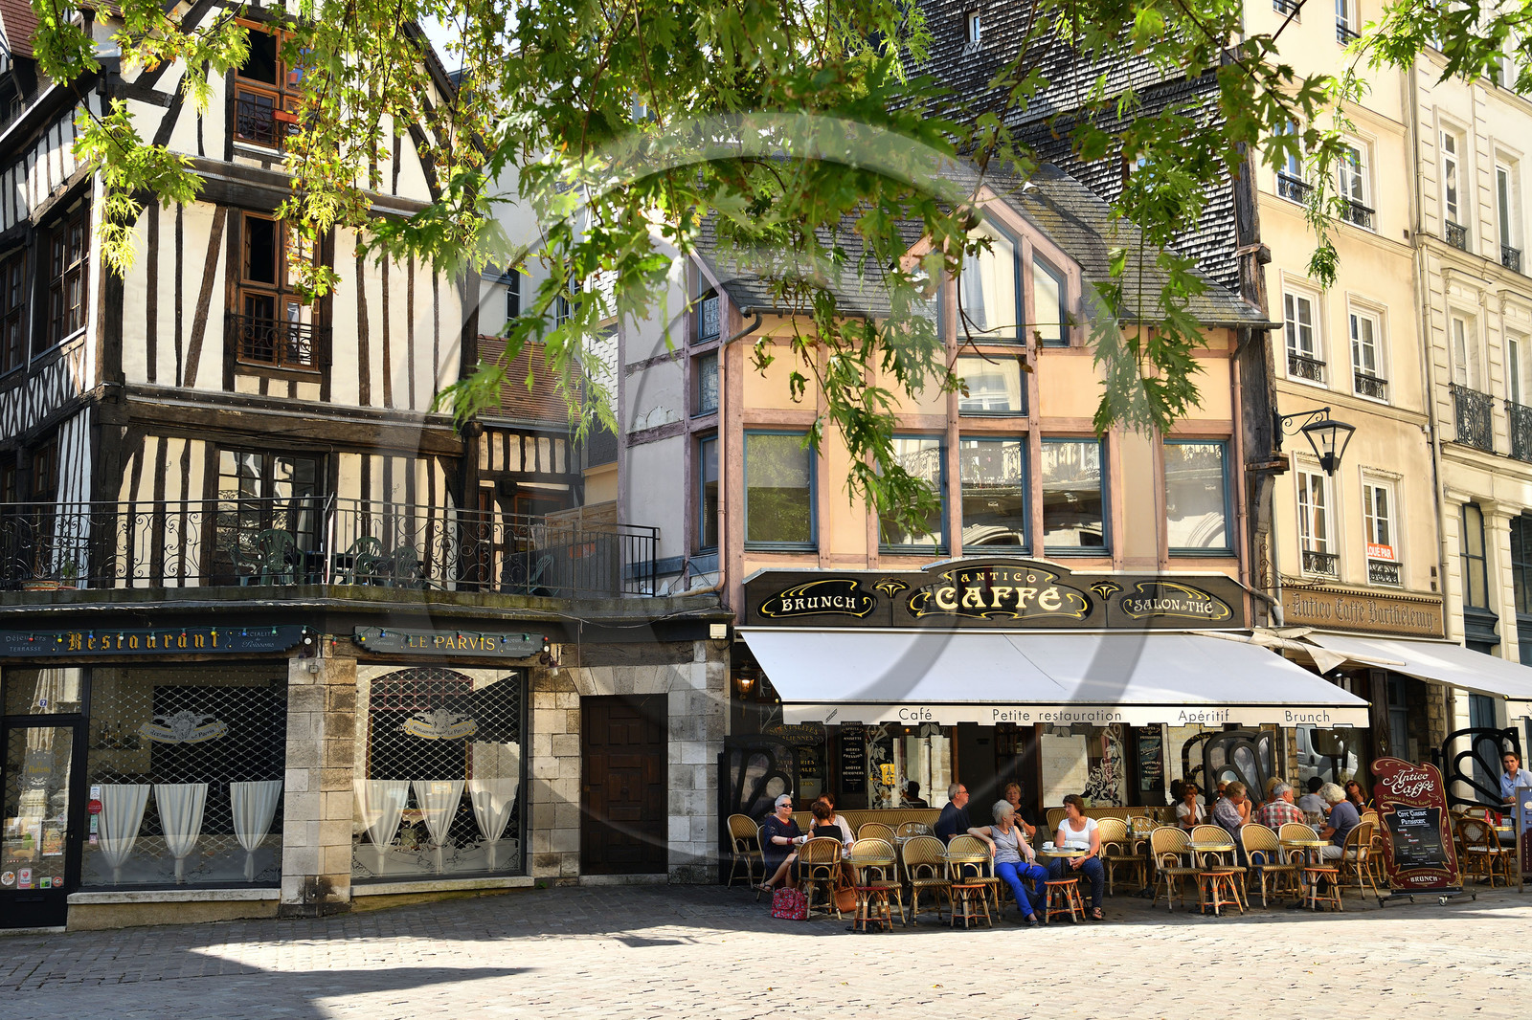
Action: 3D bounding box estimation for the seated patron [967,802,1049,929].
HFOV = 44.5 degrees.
[{"bbox_3d":[2.506,3.646,19.350,0.620,1.290,0.820,5,-10,-32],"label":"seated patron"}]

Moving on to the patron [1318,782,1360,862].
[{"bbox_3d":[6.616,3.826,21.774,0.470,1.280,0.760,7,-11,-43],"label":"patron"}]

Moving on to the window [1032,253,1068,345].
[{"bbox_3d":[3.628,-2.675,23.916,0.484,1.196,0.100,1,-9,-9],"label":"window"}]

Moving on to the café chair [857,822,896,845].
[{"bbox_3d":[1.340,4.072,21.635,0.450,0.880,0.530,1,-9,-10],"label":"café chair"}]

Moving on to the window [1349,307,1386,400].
[{"bbox_3d":[9.133,-2.364,28.389,0.920,1.330,0.130,7,-11,-43],"label":"window"}]

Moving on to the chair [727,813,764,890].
[{"bbox_3d":[-0.146,3.984,21.700,0.470,0.880,0.560,5,-10,-34],"label":"chair"}]

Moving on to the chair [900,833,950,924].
[{"bbox_3d":[1.714,3.915,19.803,0.465,0.880,0.540,1,-8,-12],"label":"chair"}]

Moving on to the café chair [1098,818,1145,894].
[{"bbox_3d":[4.158,4.080,21.939,0.460,0.870,0.550,1,-8,-10],"label":"café chair"}]

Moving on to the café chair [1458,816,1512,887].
[{"bbox_3d":[9.531,4.523,24.739,0.560,0.870,0.480,7,-12,-43],"label":"café chair"}]

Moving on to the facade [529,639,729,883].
[{"bbox_3d":[-1.720,3.143,23.340,2.456,3.004,0.350,0,-8,-3],"label":"facade"}]

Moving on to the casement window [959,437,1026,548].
[{"bbox_3d":[2.955,-0.213,24.294,0.909,1.530,0.120,1,-8,-10],"label":"casement window"}]

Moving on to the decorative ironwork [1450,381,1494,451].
[{"bbox_3d":[11.389,-1.469,30.106,1.260,0.950,0.120,7,-11,-43],"label":"decorative ironwork"}]

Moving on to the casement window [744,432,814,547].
[{"bbox_3d":[0.190,-0.265,24.581,0.950,1.570,0.130,1,-8,-10],"label":"casement window"}]

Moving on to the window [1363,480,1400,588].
[{"bbox_3d":[9.248,0.332,28.090,0.920,1.590,0.130,7,-11,-43],"label":"window"}]

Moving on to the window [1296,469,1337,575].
[{"bbox_3d":[7.602,0.190,25.817,0.874,1.443,0.150,7,-12,-43],"label":"window"}]

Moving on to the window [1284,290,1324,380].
[{"bbox_3d":[7.438,-2.369,25.797,0.961,1.228,0.150,7,-11,-42],"label":"window"}]

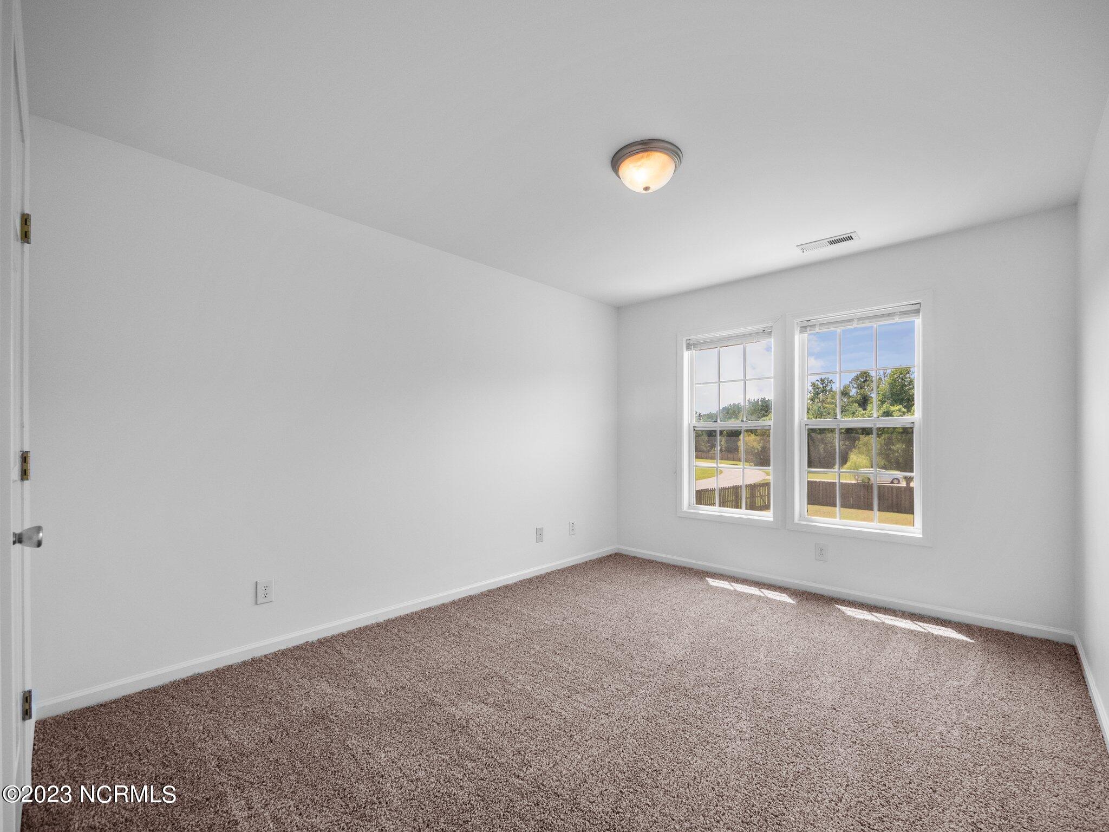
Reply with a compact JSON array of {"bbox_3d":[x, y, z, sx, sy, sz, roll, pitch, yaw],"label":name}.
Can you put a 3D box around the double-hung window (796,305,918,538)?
[{"bbox_3d":[2.167,0.033,3.241,0.740,1.540,0.090,-1,-2,41],"label":"double-hung window"}]

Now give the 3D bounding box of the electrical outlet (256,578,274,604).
[{"bbox_3d":[-1.533,0.932,2.380,0.077,0.120,0.012,2,-2,-44],"label":"electrical outlet"}]

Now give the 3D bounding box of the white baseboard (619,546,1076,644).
[{"bbox_3d":[1.773,1.291,3.484,3.000,0.075,0.018,-1,-2,41],"label":"white baseboard"}]

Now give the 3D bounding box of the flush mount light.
[{"bbox_3d":[0.437,-1.131,2.124,0.335,0.140,0.335,0,-2,0],"label":"flush mount light"}]

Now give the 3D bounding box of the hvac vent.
[{"bbox_3d":[1.836,-1.155,3.010,0.345,0.020,0.150,-1,-2,41],"label":"hvac vent"}]

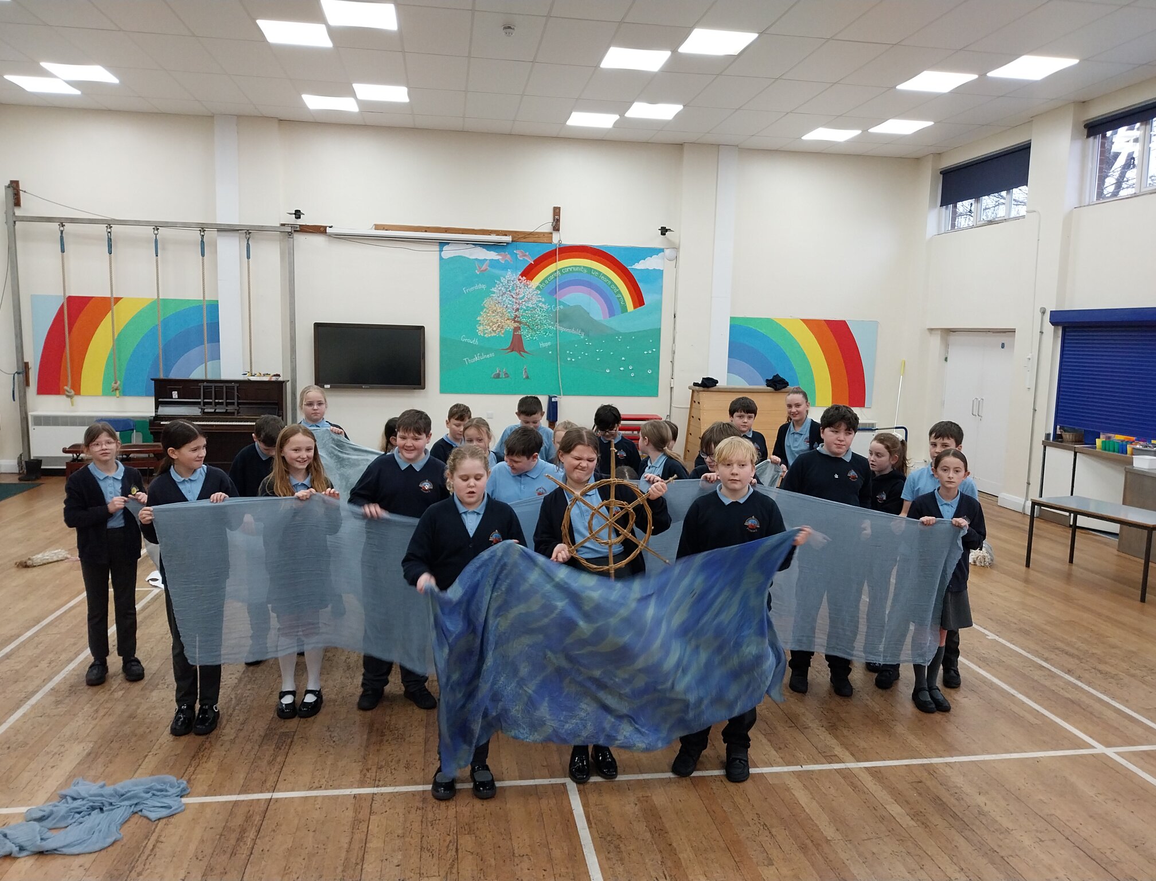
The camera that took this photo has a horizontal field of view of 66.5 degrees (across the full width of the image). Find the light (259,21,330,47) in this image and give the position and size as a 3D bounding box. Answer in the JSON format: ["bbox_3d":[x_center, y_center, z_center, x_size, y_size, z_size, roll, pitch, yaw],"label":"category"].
[{"bbox_3d":[-2.442,-3.537,7.658,0.585,0.040,0.585,0,7,-9],"label":"light"}]

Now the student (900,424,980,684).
[{"bbox_3d":[2.021,0.632,4.932,0.460,1.480,0.360,4,7,19],"label":"student"}]

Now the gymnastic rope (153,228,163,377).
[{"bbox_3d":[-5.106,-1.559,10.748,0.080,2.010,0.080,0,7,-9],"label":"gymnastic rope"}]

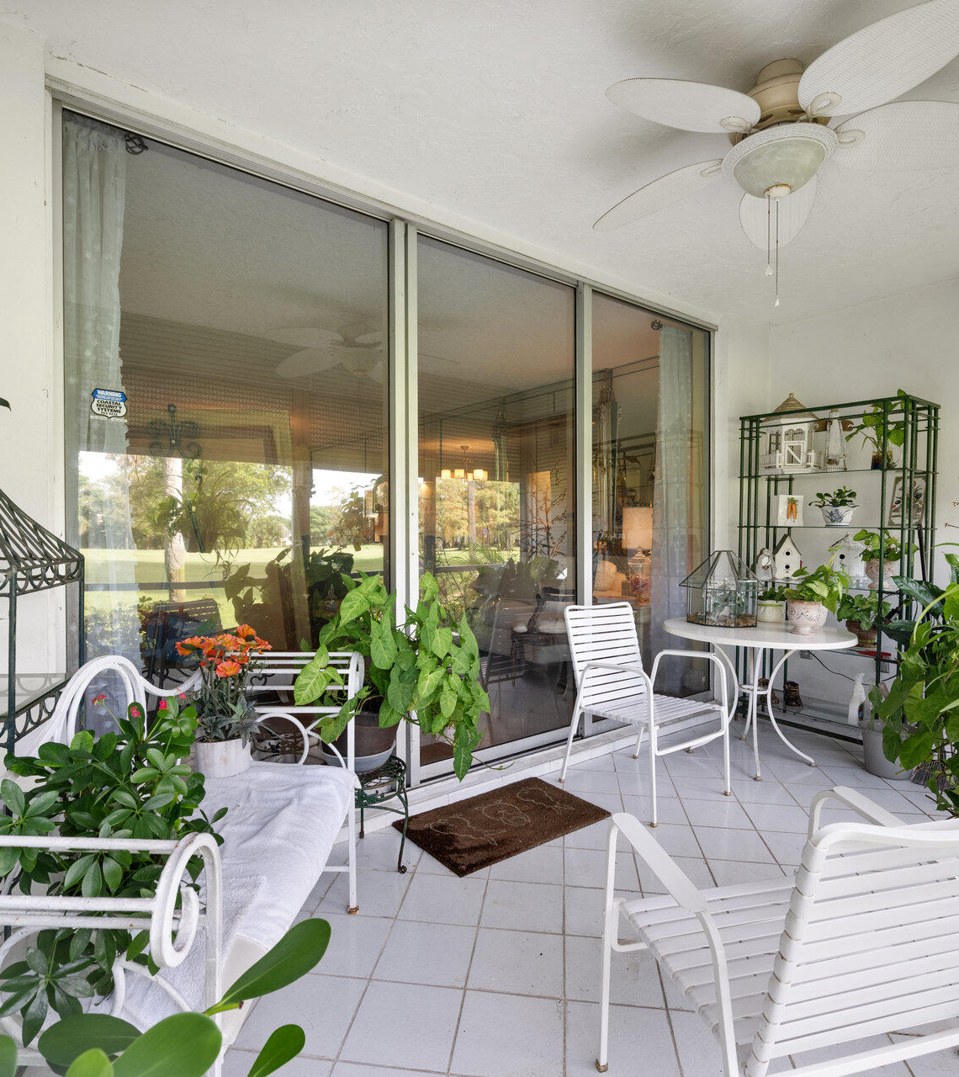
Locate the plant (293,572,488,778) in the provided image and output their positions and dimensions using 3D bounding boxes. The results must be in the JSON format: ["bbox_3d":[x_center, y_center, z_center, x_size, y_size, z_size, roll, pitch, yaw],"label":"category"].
[{"bbox_3d":[-0.326,0.507,2.310,0.661,0.748,0.545,0,0,-8],"label":"plant"}]

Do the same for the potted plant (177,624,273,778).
[{"bbox_3d":[-0.768,0.476,1.901,0.288,0.427,0.262,0,1,0],"label":"potted plant"}]

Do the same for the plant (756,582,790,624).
[{"bbox_3d":[1.685,0.368,3.622,0.200,0.224,0.195,0,1,0],"label":"plant"}]

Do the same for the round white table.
[{"bbox_3d":[1.445,0.822,3.318,0.946,0.677,0.946,0,1,0],"label":"round white table"}]

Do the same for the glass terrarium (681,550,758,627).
[{"bbox_3d":[1.380,0.277,3.557,0.463,0.409,0.457,0,1,-20],"label":"glass terrarium"}]

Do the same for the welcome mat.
[{"bbox_3d":[0.102,1.131,2.546,0.760,0.015,0.481,-1,1,-37],"label":"welcome mat"}]

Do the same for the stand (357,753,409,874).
[{"bbox_3d":[-0.439,0.997,2.271,0.380,0.347,0.375,0,1,0],"label":"stand"}]

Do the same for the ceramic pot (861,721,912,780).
[{"bbox_3d":[2.031,1.047,3.112,0.262,0.229,0.262,0,1,0],"label":"ceramic pot"}]

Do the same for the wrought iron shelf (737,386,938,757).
[{"bbox_3d":[2.068,0.194,3.678,0.406,1.856,0.887,-1,1,-38],"label":"wrought iron shelf"}]

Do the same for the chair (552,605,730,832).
[{"bbox_3d":[0.726,0.727,2.894,0.551,0.812,0.638,-1,1,-35],"label":"chair"}]

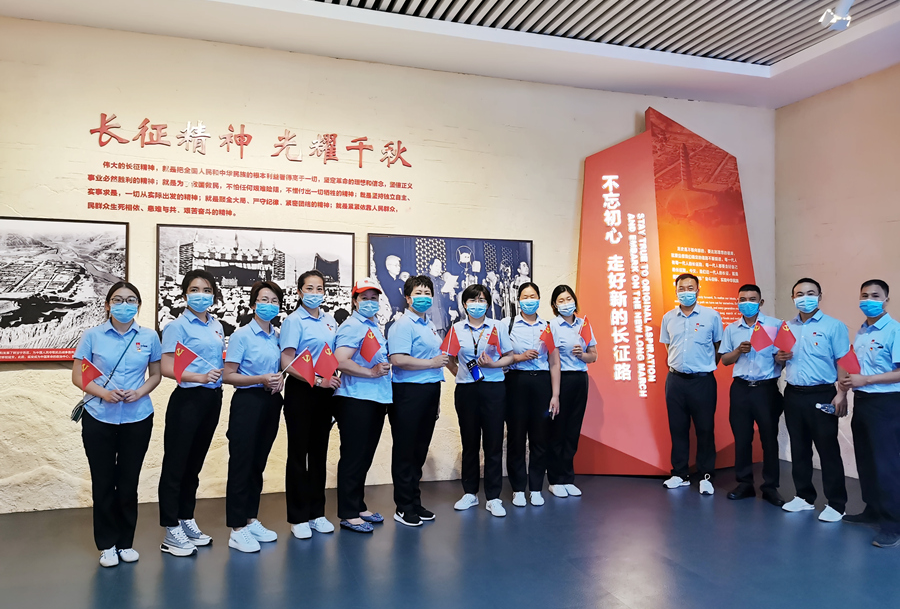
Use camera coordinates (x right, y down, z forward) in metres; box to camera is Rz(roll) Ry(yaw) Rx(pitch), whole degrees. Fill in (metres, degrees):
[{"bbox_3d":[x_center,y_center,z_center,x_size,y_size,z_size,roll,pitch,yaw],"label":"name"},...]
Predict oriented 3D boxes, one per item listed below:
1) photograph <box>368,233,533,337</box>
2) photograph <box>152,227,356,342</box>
[{"bbox_3d":[0.024,-0.070,5.993,1.476,1.000,0.045,1,-1,-18],"label":"photograph"},{"bbox_3d":[-1.495,-0.088,5.502,1.495,1.000,0.045,1,-1,-18],"label":"photograph"}]

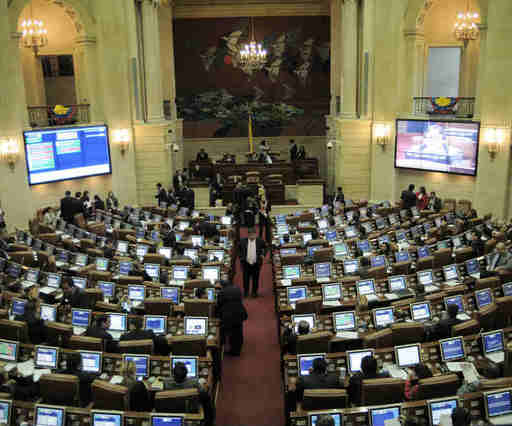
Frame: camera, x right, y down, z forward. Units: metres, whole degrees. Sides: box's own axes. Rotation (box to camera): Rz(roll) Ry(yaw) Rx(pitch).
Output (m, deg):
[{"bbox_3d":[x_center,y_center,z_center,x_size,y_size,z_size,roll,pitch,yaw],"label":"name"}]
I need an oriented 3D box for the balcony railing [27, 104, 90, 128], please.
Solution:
[{"bbox_3d":[-6.579,-3.295,16.224,0.250,0.640,2.220,9,16,38],"label":"balcony railing"}]

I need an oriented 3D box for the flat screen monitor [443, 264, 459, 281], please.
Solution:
[{"bbox_3d":[4.522,1.383,11.075,0.395,0.335,0.085,-7,-1,-26],"label":"flat screen monitor"}]

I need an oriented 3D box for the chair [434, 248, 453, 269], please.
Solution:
[{"bbox_3d":[4.452,1.419,12.100,0.600,1.050,0.620,-6,13,-23],"label":"chair"}]

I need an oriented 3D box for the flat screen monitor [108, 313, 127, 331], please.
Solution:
[{"bbox_3d":[-2.295,1.804,7.896,0.375,0.295,0.060,2,-11,13],"label":"flat screen monitor"}]

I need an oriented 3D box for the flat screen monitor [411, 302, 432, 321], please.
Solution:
[{"bbox_3d":[2.779,1.660,8.060,0.375,0.295,0.060,-4,-11,-13],"label":"flat screen monitor"}]

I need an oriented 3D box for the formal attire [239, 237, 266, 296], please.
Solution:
[{"bbox_3d":[-0.098,1.277,11.192,0.600,1.460,0.360,-2,13,-2],"label":"formal attire"}]

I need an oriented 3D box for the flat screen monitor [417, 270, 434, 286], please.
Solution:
[{"bbox_3d":[3.375,1.308,9.531,0.375,0.295,0.060,-5,-10,-17],"label":"flat screen monitor"}]

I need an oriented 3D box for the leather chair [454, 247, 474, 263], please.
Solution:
[{"bbox_3d":[4.671,1.268,11.309,0.610,1.030,0.650,-5,13,-17],"label":"leather chair"}]

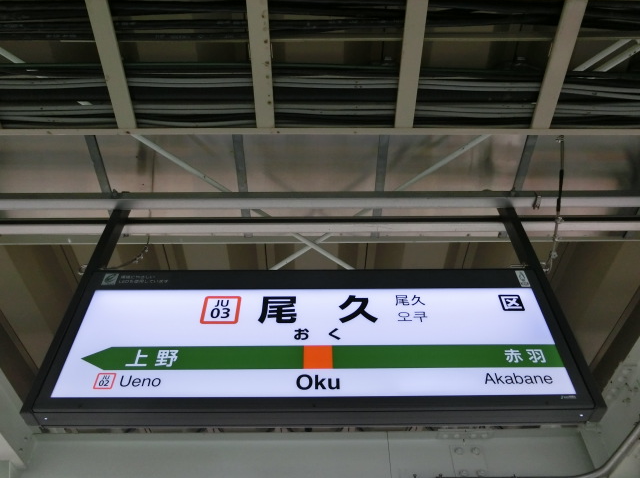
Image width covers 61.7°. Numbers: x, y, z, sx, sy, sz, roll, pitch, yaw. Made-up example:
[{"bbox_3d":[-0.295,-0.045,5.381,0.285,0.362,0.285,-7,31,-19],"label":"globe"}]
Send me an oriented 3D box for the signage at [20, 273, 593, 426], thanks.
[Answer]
[{"bbox_3d":[-0.015,0.333,1.763,1.680,0.556,0.088,0,-48,-1],"label":"signage"}]

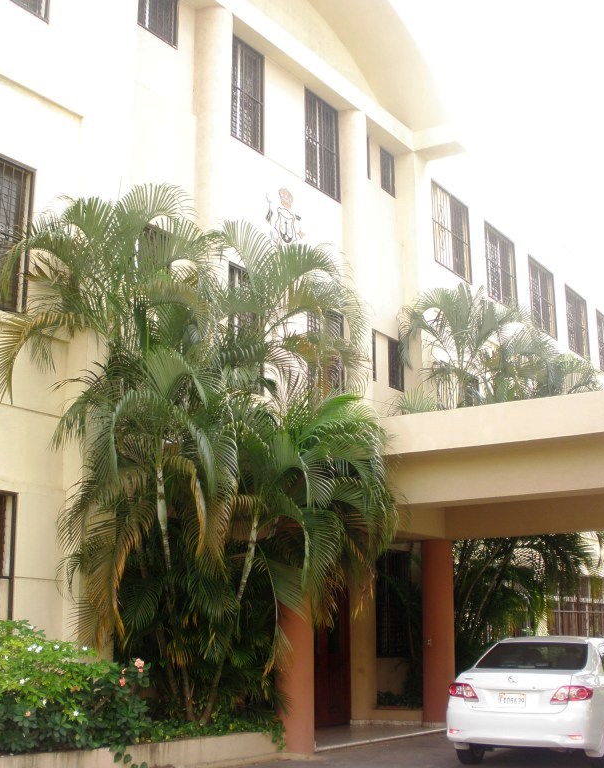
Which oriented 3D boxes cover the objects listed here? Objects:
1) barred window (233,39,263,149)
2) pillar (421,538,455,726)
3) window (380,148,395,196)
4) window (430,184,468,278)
[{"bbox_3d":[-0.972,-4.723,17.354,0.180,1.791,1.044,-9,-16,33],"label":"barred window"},{"bbox_3d":[2.273,4.142,17.769,0.529,2.994,0.529,0,-13,0],"label":"pillar"},{"bbox_3d":[1.781,-4.375,21.993,0.150,0.941,0.624,-9,-16,32],"label":"window"},{"bbox_3d":[3.270,-3.304,23.478,0.180,1.834,1.776,-9,-16,33],"label":"window"}]

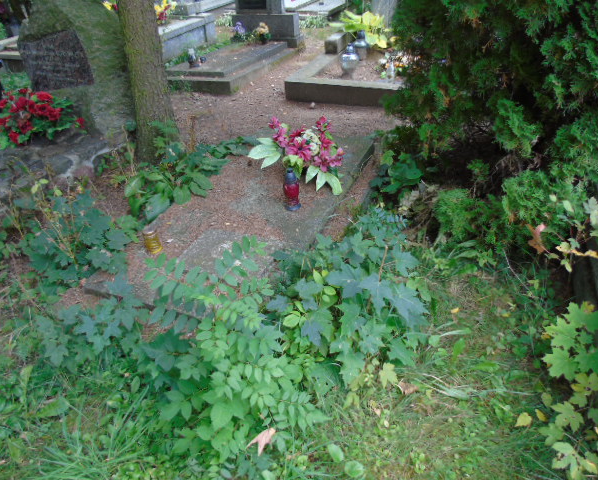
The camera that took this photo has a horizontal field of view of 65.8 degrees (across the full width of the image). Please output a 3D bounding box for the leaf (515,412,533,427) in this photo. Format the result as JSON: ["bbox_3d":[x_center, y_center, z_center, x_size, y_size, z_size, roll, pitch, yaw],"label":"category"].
[{"bbox_3d":[0.785,0.627,1.610,0.060,0.015,0.055,8,36,16],"label":"leaf"}]

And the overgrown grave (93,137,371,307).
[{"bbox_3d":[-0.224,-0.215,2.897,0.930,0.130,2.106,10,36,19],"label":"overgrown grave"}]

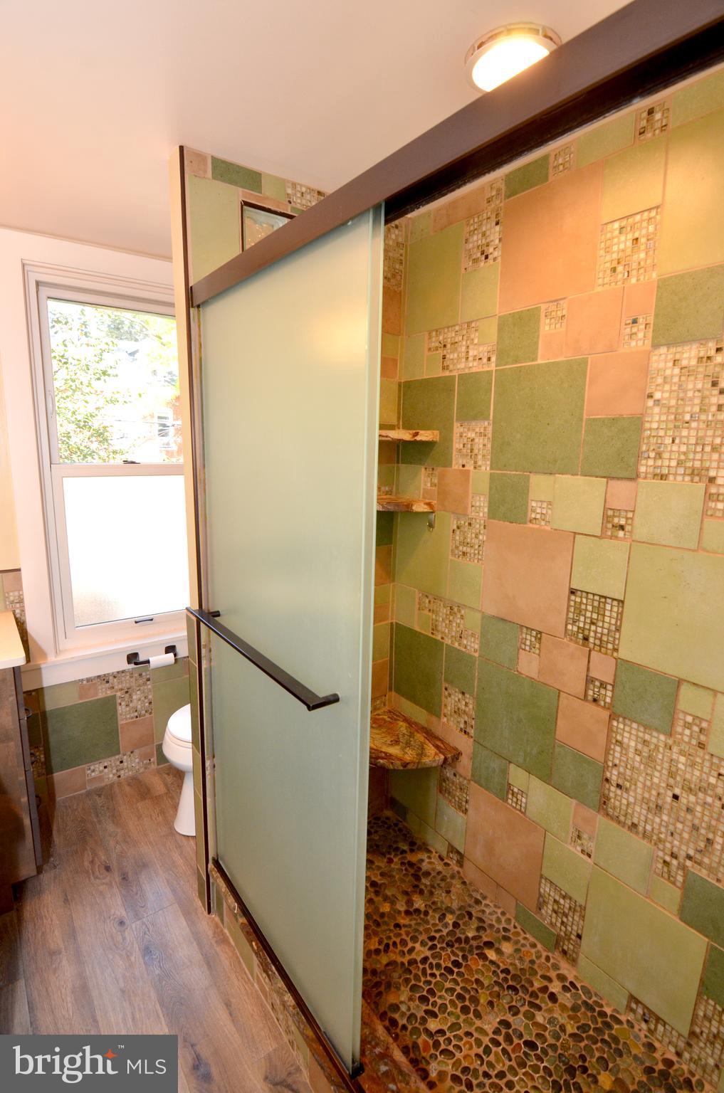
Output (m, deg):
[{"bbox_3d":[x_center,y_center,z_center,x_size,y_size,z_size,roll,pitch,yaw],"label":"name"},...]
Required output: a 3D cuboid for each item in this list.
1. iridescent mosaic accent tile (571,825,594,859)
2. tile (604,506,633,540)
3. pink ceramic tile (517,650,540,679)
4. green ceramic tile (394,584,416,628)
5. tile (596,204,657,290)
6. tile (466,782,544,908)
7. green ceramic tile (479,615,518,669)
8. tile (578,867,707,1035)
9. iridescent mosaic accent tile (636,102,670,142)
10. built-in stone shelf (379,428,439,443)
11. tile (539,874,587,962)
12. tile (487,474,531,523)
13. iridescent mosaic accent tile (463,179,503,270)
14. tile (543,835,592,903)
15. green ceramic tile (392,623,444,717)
[{"bbox_3d":[0.645,0.857,1.410,0.011,0.074,0.074,-6,12,-35],"label":"iridescent mosaic accent tile"},{"bbox_3d":[0.657,-0.057,1.234,0.010,0.073,0.071,-6,13,-35],"label":"tile"},{"bbox_3d":[0.528,0.368,1.523,0.010,0.074,0.073,-7,13,-36],"label":"pink ceramic tile"},{"bbox_3d":[0.183,0.247,1.974,0.012,0.152,0.138,-7,12,-36],"label":"green ceramic tile"},{"bbox_3d":[0.638,-0.706,1.158,0.010,0.150,0.145,-6,13,-35],"label":"tile"},{"bbox_3d":[0.489,1.032,1.684,0.010,0.308,0.305,-7,13,-36],"label":"tile"},{"bbox_3d":[0.455,0.313,1.597,0.010,0.150,0.150,-6,12,-35],"label":"green ceramic tile"},{"bbox_3d":[0.759,1.098,1.329,0.010,0.298,0.298,-8,14,-38],"label":"tile"},{"bbox_3d":[0.665,-0.966,1.103,0.008,0.064,0.070,-6,12,-35],"label":"iridescent mosaic accent tile"},{"bbox_3d":[0.116,-0.402,1.759,0.228,0.037,0.228,-7,13,-36],"label":"built-in stone shelf"},{"bbox_3d":[0.617,1.157,1.510,0.012,0.221,0.149,-7,12,-36],"label":"tile"},{"bbox_3d":[0.462,-0.150,1.516,0.010,0.150,0.150,-6,12,-35],"label":"tile"},{"bbox_3d":[0.375,-0.972,1.489,0.010,0.217,0.150,-6,13,-35],"label":"iridescent mosaic accent tile"},{"bbox_3d":[0.627,0.988,1.487,0.010,0.152,0.147,-7,13,-36],"label":"tile"},{"bbox_3d":[0.231,0.489,1.942,0.010,0.305,0.284,-6,12,-35],"label":"green ceramic tile"}]

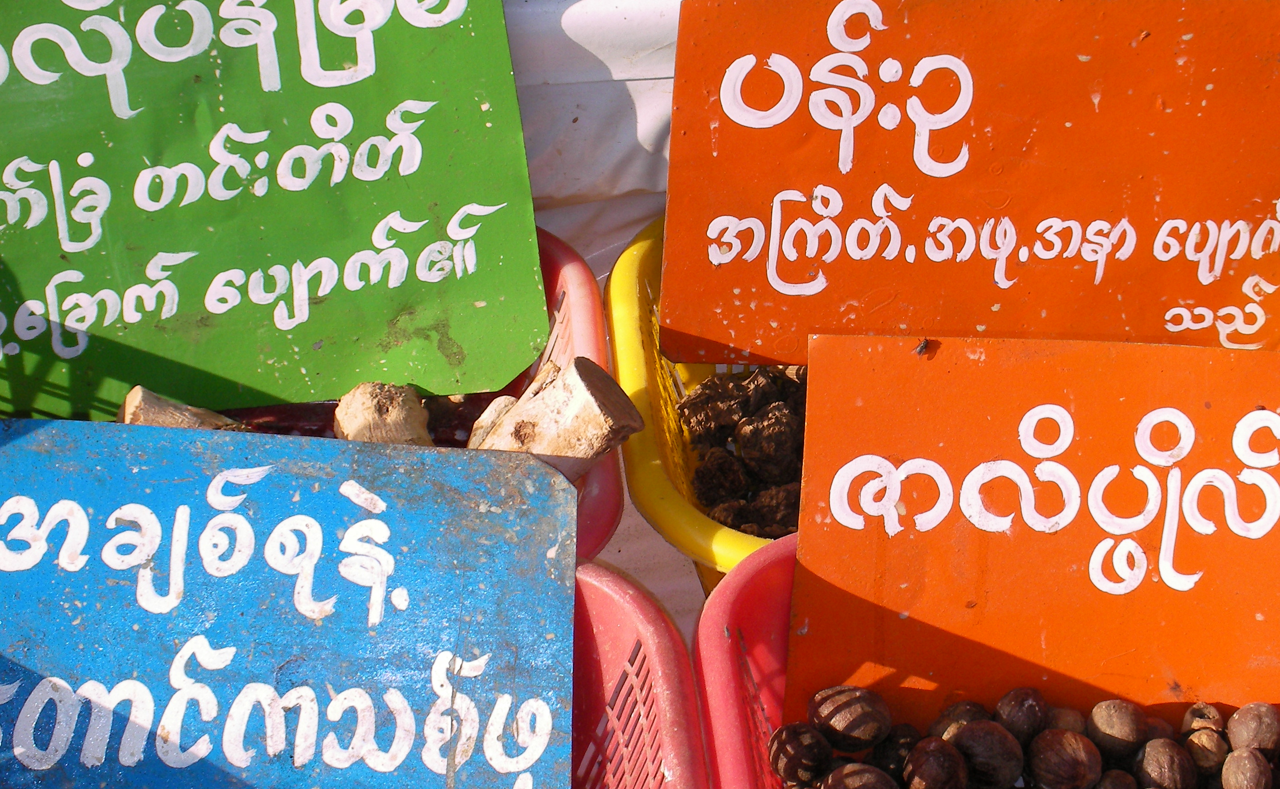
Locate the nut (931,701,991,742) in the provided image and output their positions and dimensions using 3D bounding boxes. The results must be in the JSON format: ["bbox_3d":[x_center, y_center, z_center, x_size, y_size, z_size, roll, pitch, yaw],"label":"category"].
[{"bbox_3d":[0.117,0.121,1.269,0.023,0.021,0.021,0,43,0],"label":"nut"}]

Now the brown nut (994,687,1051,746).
[{"bbox_3d":[0.141,0.120,1.286,0.020,0.021,0.023,0,46,0],"label":"brown nut"}]

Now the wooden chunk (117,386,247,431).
[{"bbox_3d":[-0.180,0.011,1.370,0.055,0.030,0.030,13,42,-12],"label":"wooden chunk"}]

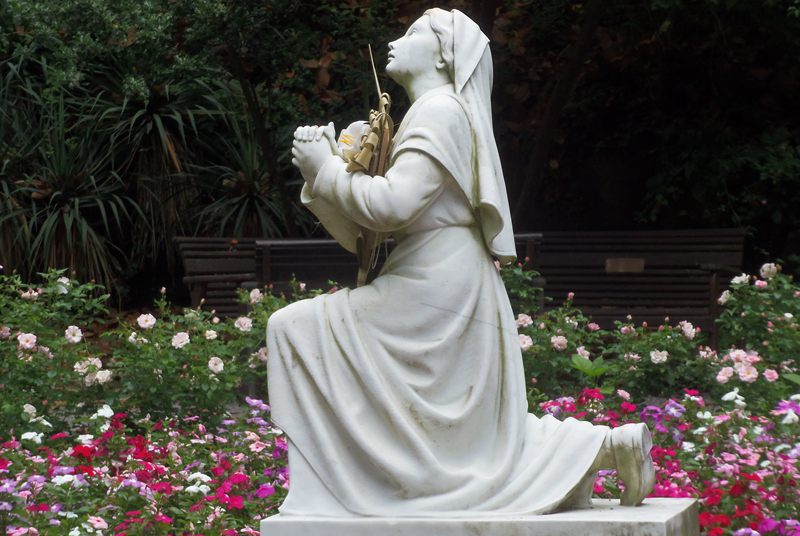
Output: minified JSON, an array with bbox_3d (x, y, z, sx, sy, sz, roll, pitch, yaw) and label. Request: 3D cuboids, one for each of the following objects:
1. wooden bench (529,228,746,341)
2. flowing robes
[{"bbox_3d":[1.212,0.229,19.056,1.520,0.880,0.600,0,2,30],"label":"wooden bench"},{"bbox_3d":[0.106,0.074,7.808,0.810,1.020,0.430,-1,2,13],"label":"flowing robes"}]

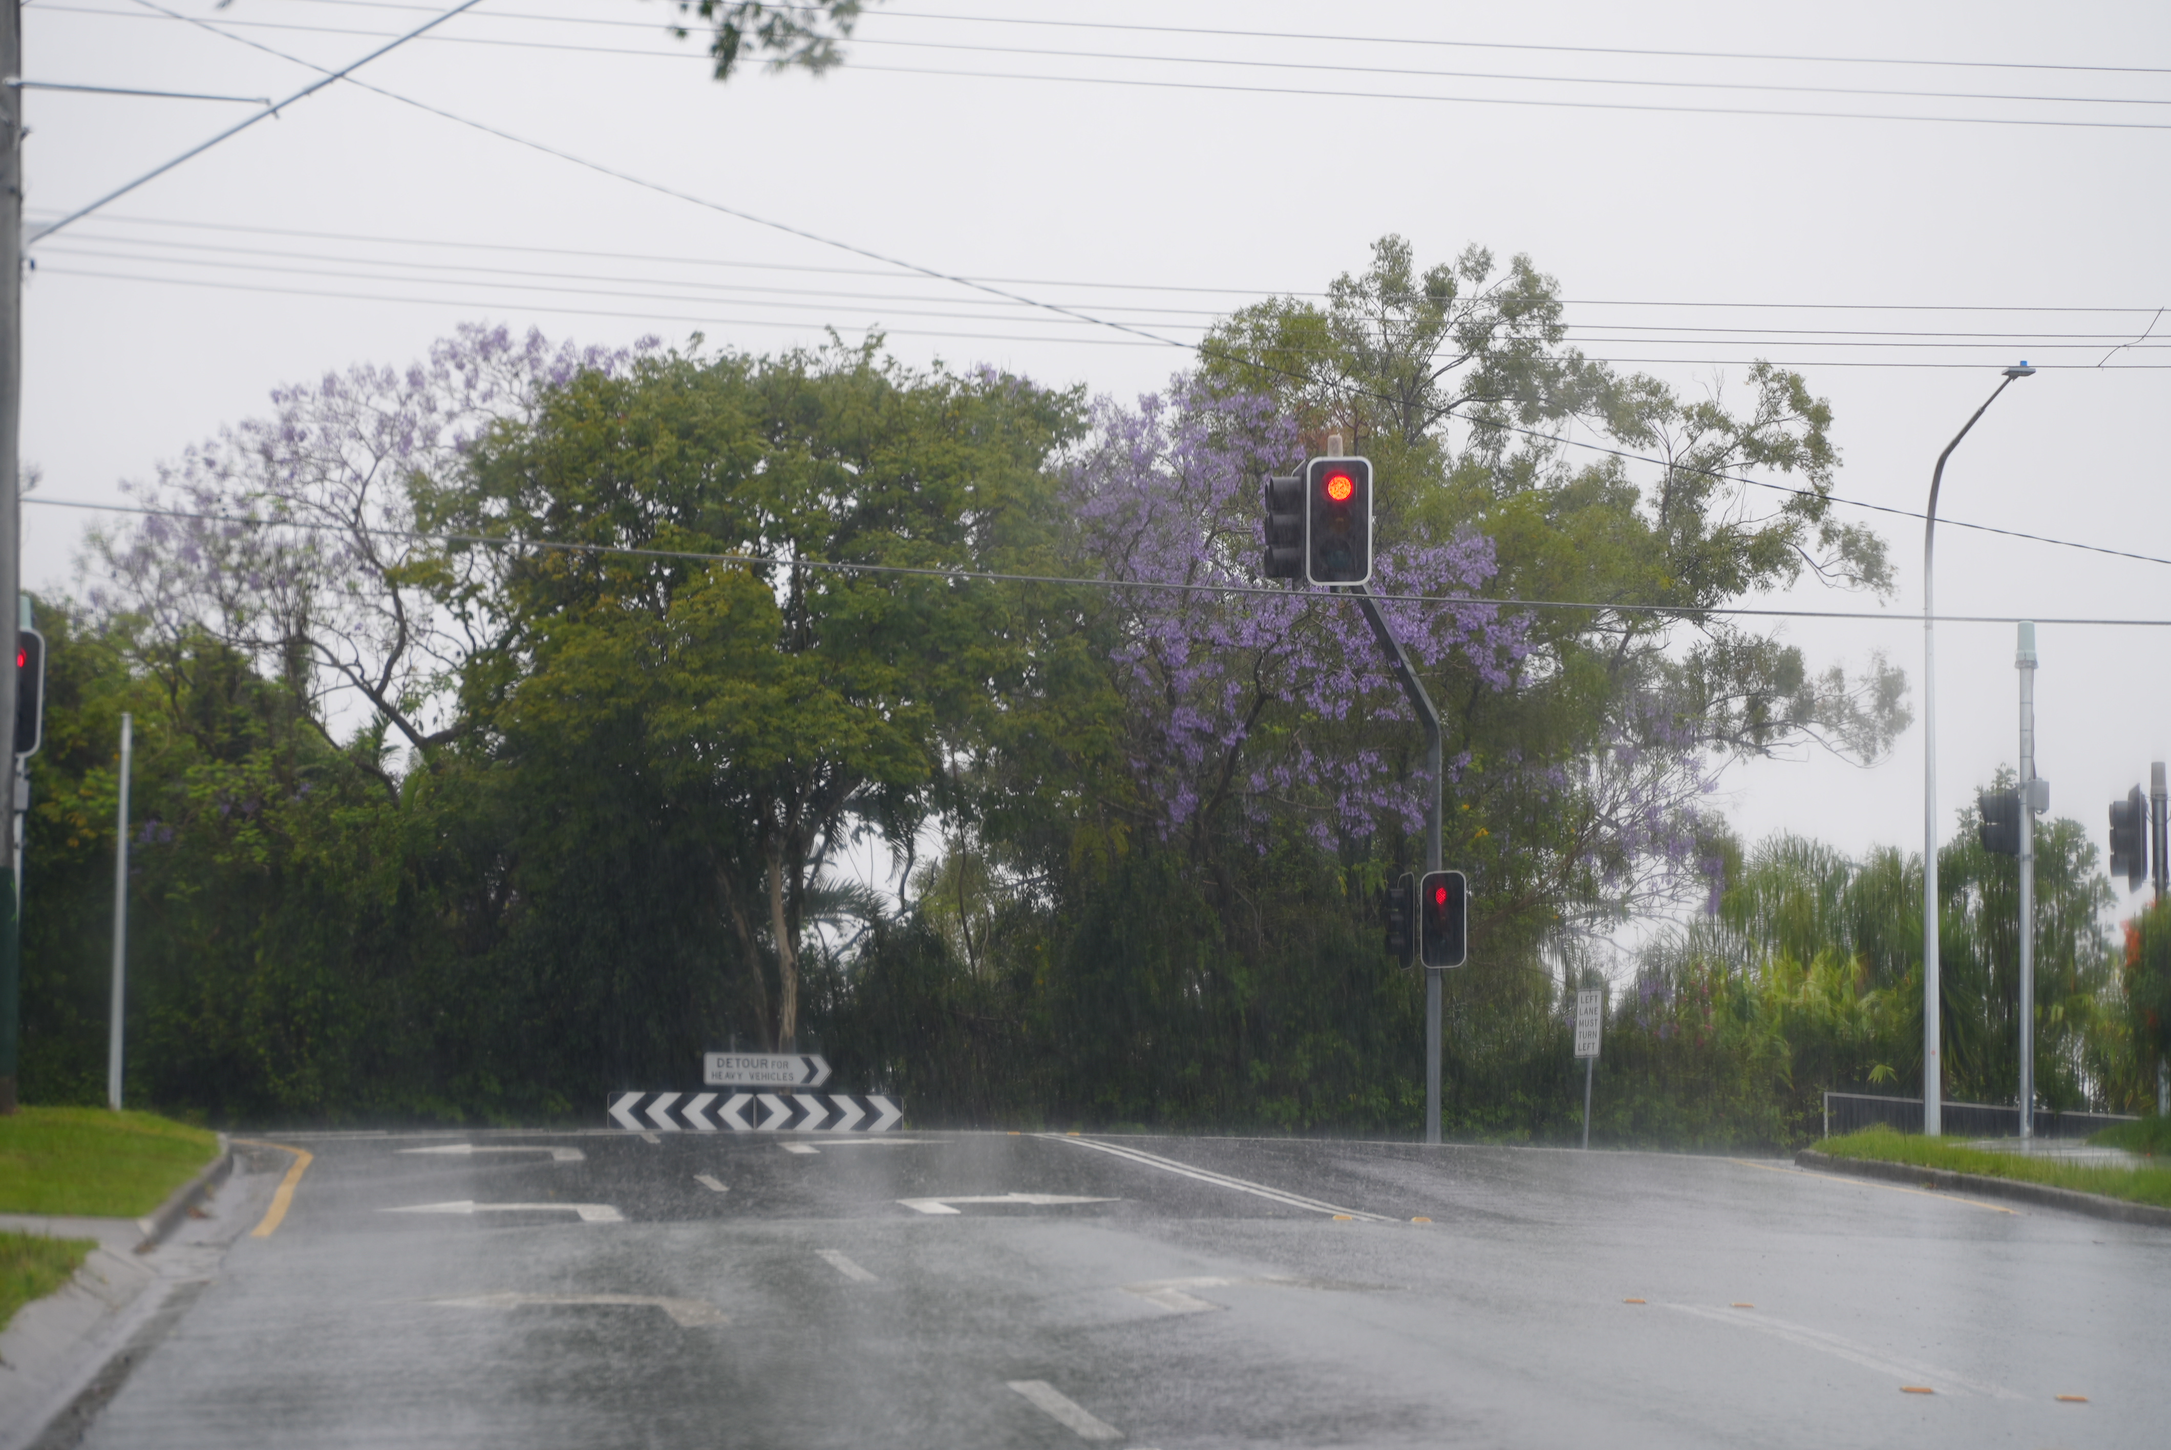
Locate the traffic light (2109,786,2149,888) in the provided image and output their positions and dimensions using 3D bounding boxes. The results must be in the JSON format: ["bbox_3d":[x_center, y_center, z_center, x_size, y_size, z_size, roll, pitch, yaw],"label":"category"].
[{"bbox_3d":[11.437,1.236,78.000,0.420,1.130,0.560,0,-2,10],"label":"traffic light"}]

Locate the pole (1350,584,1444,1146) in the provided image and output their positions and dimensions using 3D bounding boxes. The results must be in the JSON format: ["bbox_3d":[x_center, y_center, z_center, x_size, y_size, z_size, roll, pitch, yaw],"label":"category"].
[{"bbox_3d":[3.450,1.660,80.700,0.220,6.750,2.100,-1,-2,30],"label":"pole"}]

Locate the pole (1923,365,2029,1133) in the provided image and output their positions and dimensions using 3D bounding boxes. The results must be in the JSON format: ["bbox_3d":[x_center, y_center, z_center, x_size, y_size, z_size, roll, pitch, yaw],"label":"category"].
[{"bbox_3d":[7.780,0.170,62.100,0.300,6.800,1.400,-2,-3,41],"label":"pole"}]

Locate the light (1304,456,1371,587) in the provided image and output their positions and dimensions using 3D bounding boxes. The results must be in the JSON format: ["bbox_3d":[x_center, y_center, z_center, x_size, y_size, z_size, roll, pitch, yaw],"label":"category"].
[{"bbox_3d":[2.825,-2.276,79.600,0.730,1.440,0.550,0,-2,8],"label":"light"}]

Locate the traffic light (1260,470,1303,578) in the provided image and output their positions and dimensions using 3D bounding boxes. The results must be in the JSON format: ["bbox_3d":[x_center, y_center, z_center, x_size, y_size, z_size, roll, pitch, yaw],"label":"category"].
[{"bbox_3d":[2.332,-2.246,79.900,0.570,1.400,0.710,1,-2,-14],"label":"traffic light"}]

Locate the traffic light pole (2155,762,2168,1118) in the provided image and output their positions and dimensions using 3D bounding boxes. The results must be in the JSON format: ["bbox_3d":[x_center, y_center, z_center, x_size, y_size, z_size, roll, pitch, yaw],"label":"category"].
[{"bbox_3d":[11.826,2.546,78.300,0.160,4.270,0.160,0,-2,0],"label":"traffic light pole"}]

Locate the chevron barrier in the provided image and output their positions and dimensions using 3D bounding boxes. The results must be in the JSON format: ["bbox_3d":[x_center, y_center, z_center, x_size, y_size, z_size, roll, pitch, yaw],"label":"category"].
[{"bbox_3d":[-3.608,4.255,78.000,3.220,0.420,0.080,0,-2,-4],"label":"chevron barrier"}]

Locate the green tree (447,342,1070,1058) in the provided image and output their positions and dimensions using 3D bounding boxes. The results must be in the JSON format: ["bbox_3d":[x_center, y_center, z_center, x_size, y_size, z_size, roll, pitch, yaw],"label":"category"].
[{"bbox_3d":[-4.031,0.207,87.000,7.900,9.700,7.400,0,-2,0],"label":"green tree"}]

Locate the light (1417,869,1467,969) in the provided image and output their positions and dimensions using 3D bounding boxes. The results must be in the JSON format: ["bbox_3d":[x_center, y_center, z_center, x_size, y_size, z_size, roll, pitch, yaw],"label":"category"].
[{"bbox_3d":[4.067,2.222,81.100,0.570,1.120,0.420,-1,-2,16],"label":"light"}]

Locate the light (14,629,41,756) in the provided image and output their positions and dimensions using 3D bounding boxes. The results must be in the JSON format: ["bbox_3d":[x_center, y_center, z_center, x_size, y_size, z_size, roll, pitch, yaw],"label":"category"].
[{"bbox_3d":[-9.274,-0.269,61.600,0.560,1.130,0.420,0,-2,-12],"label":"light"}]

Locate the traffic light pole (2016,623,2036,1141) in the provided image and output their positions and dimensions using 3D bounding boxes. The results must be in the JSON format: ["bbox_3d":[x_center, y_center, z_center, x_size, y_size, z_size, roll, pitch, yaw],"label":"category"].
[{"bbox_3d":[8.058,1.337,61.000,0.160,4.420,0.160,0,-2,0],"label":"traffic light pole"}]

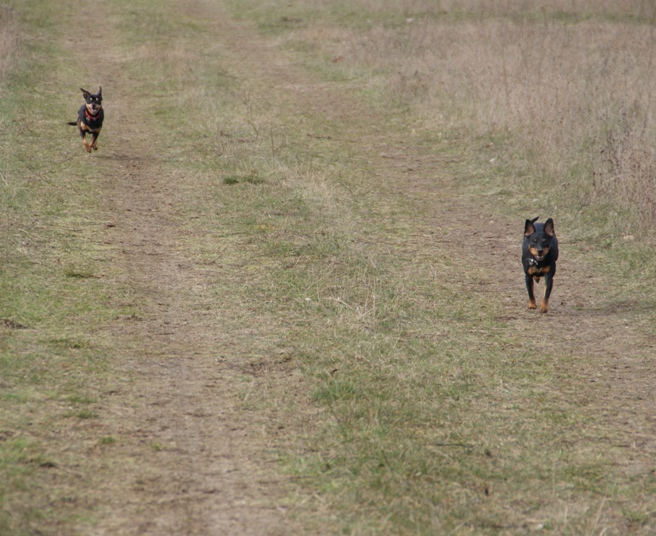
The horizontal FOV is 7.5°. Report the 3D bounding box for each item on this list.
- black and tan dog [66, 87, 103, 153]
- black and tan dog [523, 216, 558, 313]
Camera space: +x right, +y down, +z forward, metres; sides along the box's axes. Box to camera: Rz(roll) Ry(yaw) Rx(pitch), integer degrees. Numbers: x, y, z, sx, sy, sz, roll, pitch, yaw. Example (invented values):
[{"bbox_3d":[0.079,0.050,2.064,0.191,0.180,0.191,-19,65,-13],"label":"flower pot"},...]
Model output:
[{"bbox_3d":[-1.461,-0.905,30.300,0.190,0.385,0.520,-1,5,-13],"label":"black and tan dog"},{"bbox_3d":[0.857,-0.022,20.200,0.150,0.375,0.520,0,5,1],"label":"black and tan dog"}]

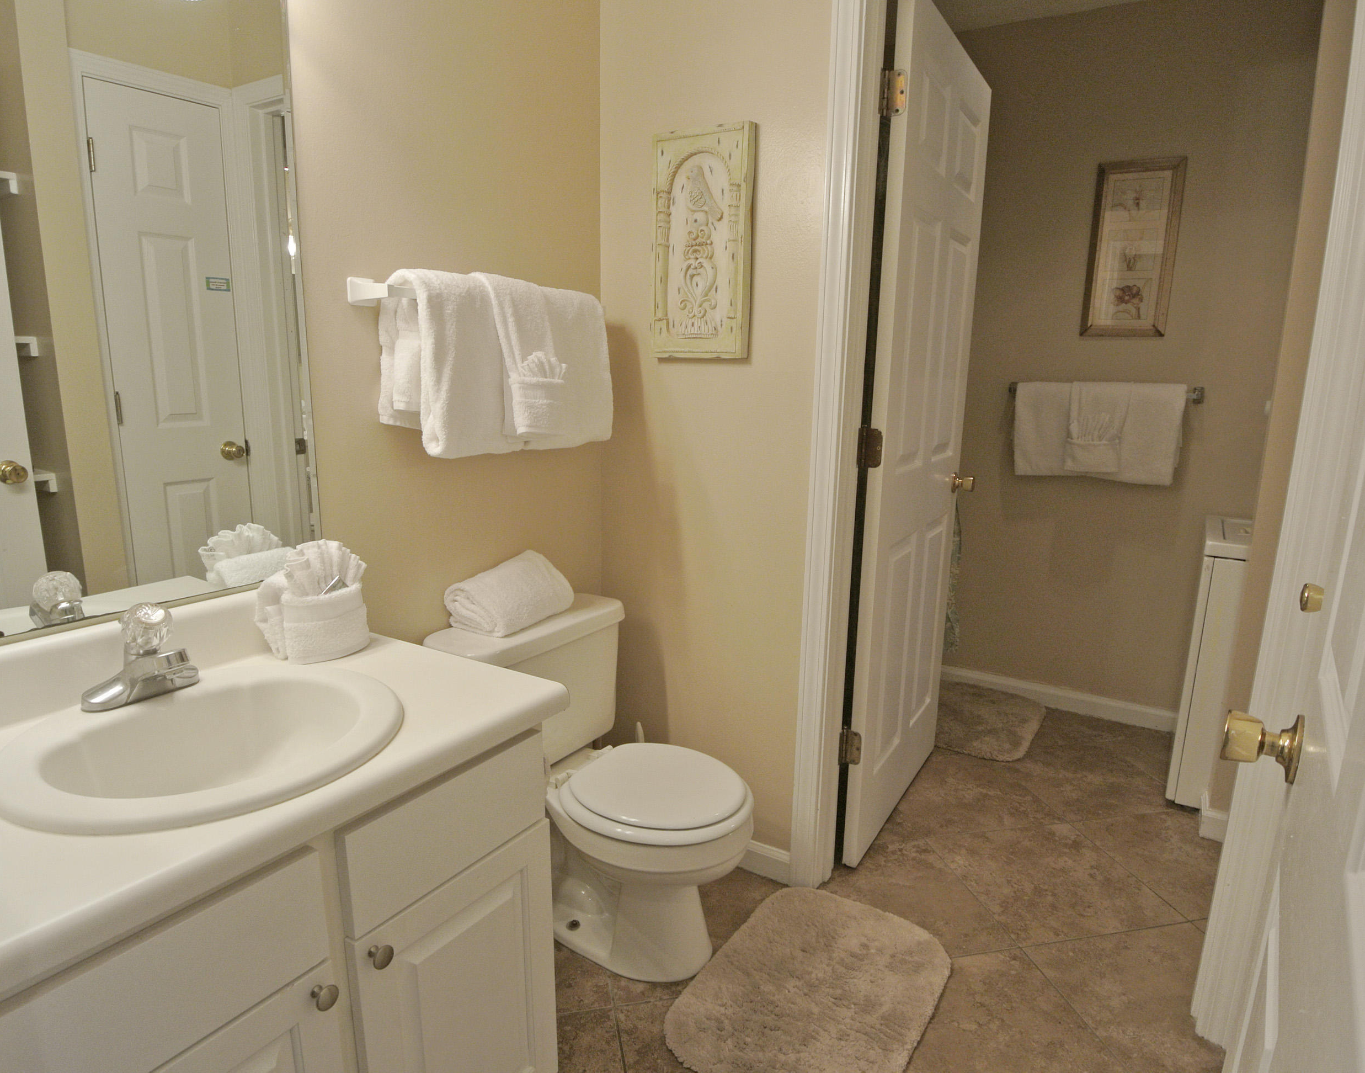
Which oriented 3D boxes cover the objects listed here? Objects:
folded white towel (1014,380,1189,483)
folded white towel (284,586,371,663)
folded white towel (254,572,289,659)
[{"bbox_3d":[1.458,-0.374,2.825,0.505,0.330,0.120,7,12,29],"label":"folded white towel"},{"bbox_3d":[-0.564,0.136,1.275,0.070,0.098,0.145,7,12,29],"label":"folded white towel"},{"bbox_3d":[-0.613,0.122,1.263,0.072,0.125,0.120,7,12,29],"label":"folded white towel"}]

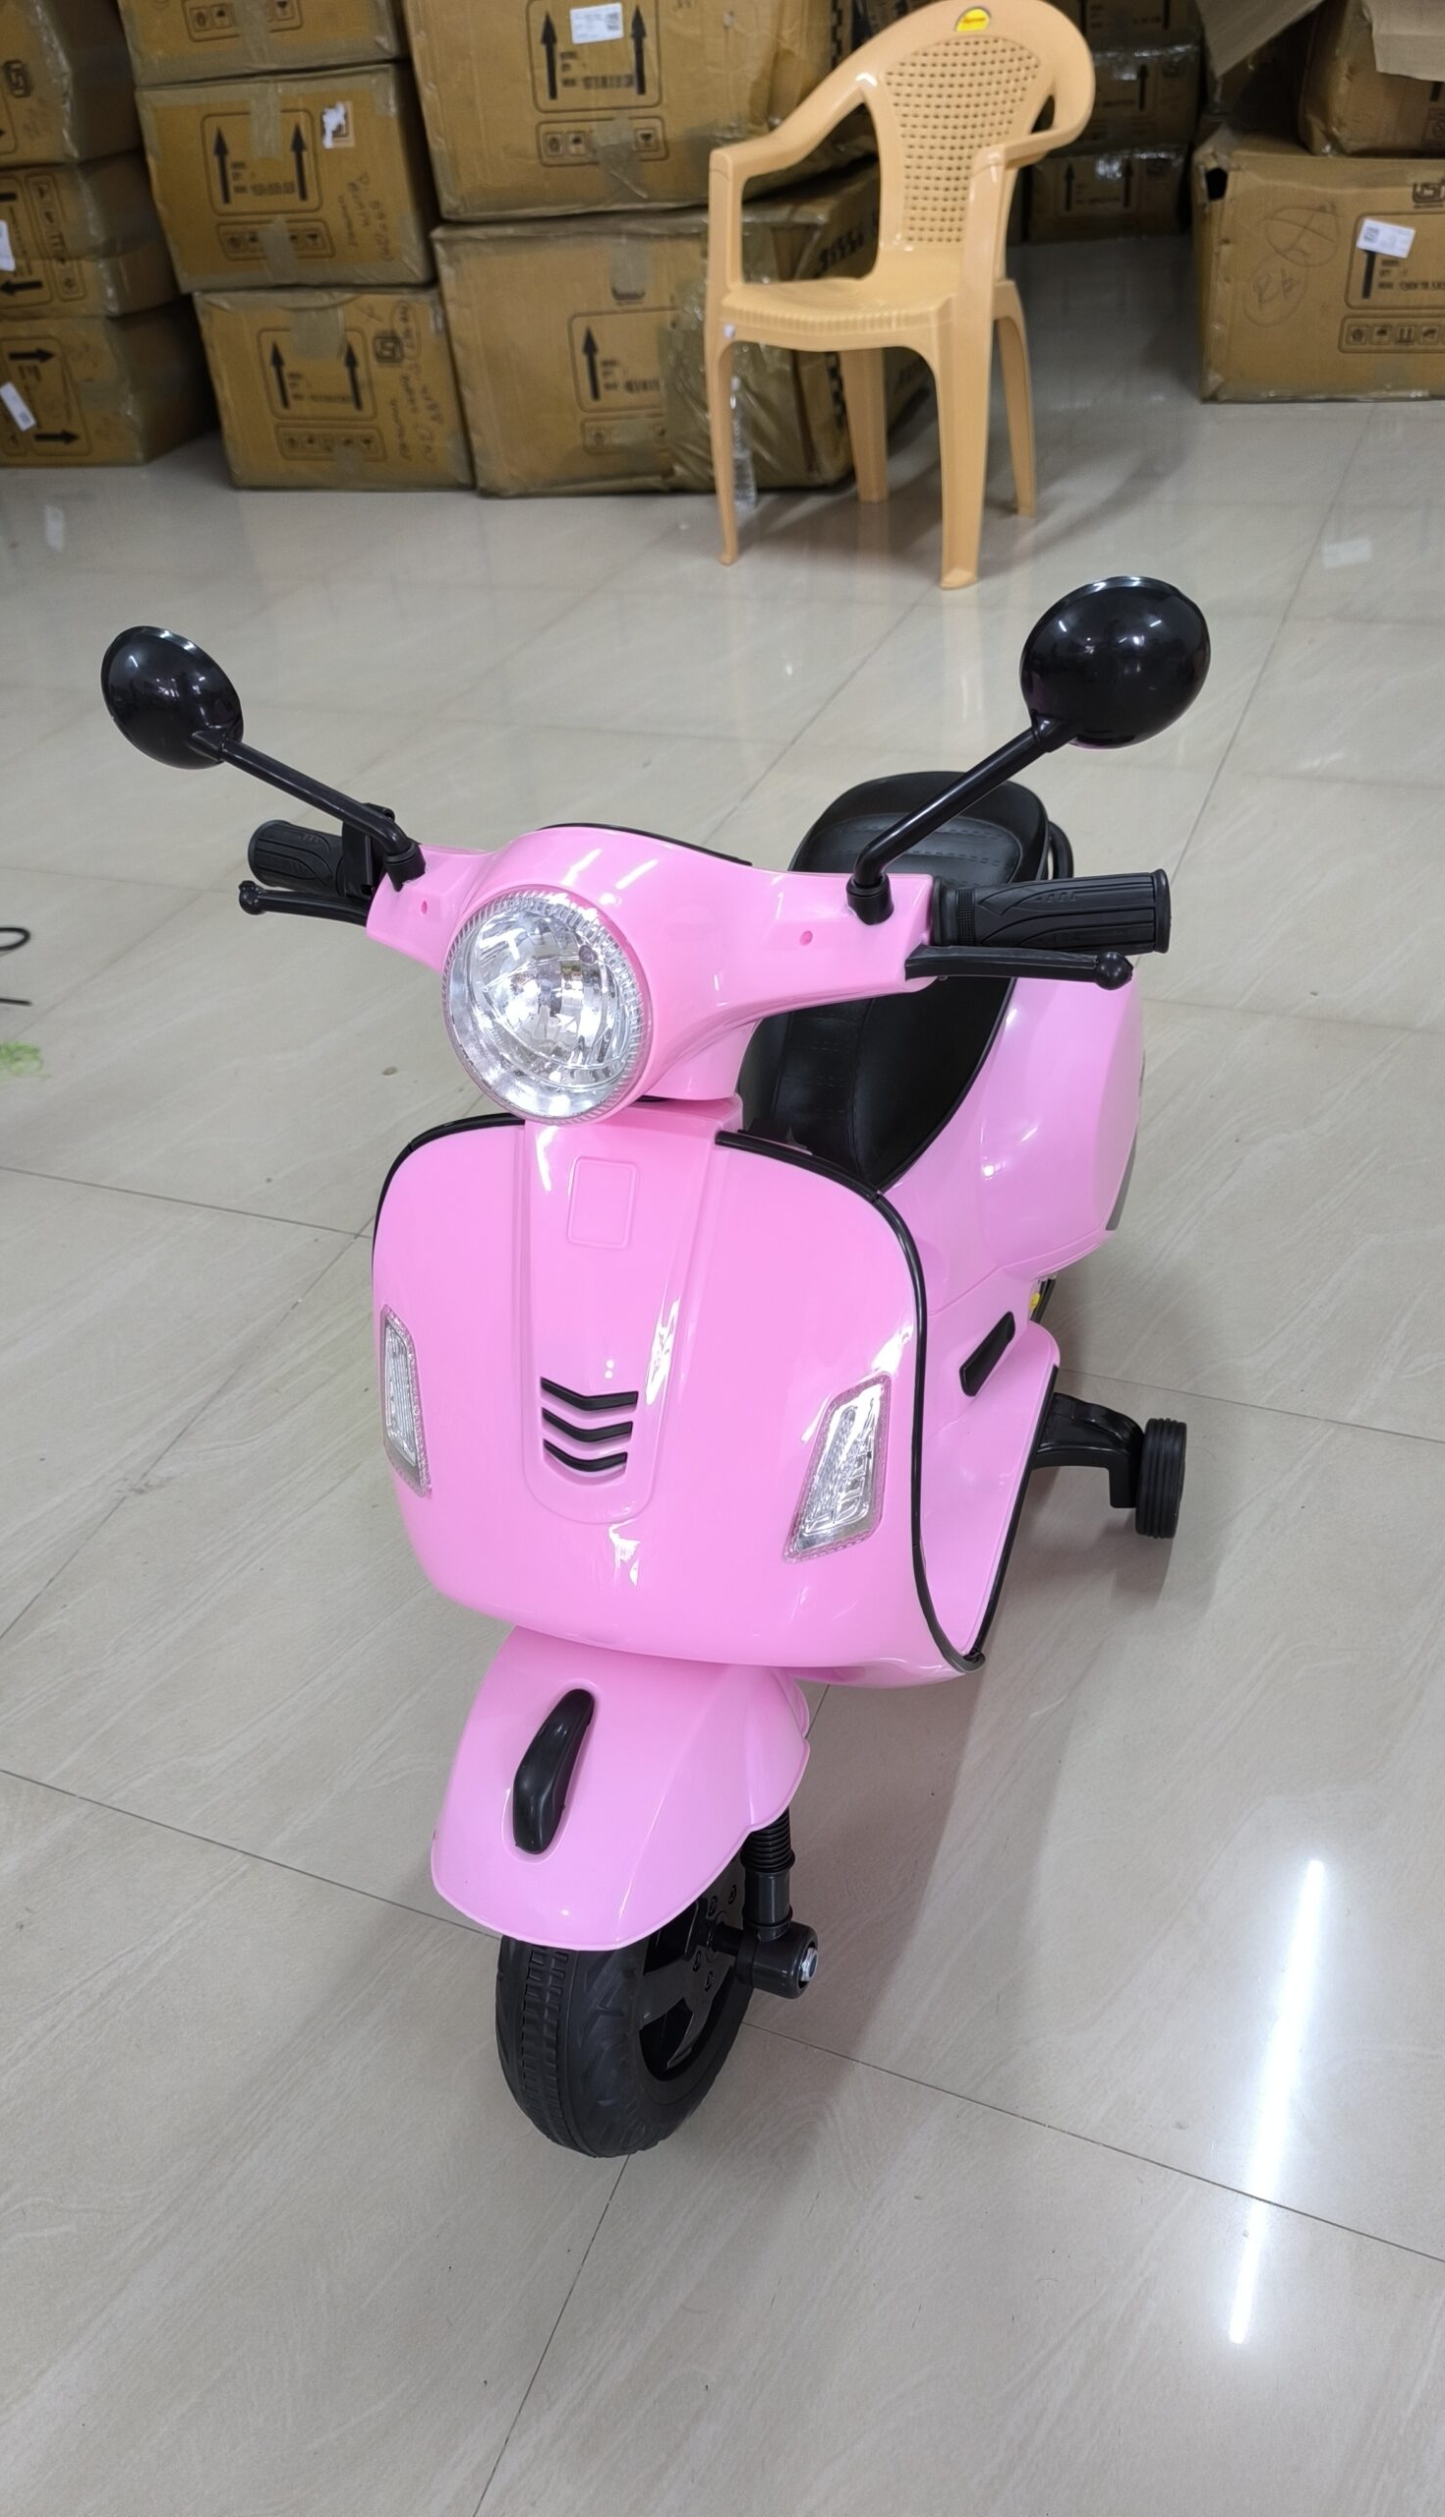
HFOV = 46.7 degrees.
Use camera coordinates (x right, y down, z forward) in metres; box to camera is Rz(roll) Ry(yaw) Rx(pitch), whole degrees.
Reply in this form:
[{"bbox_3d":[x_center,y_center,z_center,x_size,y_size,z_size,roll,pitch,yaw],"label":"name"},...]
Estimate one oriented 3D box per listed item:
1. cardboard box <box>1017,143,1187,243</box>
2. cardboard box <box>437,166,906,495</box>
[{"bbox_3d":[1.364,-3.686,5.730,0.525,0.235,0.600,8,41,18],"label":"cardboard box"},{"bbox_3d":[-0.002,-2.171,3.830,0.825,0.500,1.050,8,41,18],"label":"cardboard box"}]

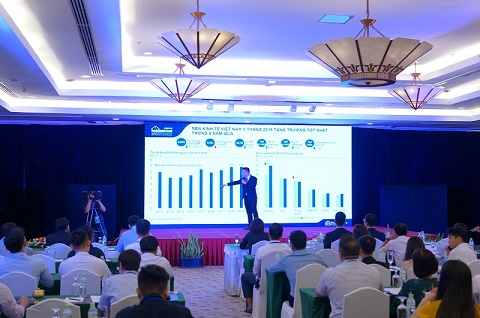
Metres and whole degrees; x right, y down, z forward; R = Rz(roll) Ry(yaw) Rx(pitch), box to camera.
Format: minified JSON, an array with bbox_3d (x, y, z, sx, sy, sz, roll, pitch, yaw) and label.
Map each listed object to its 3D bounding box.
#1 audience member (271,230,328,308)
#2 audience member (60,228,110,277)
[{"bbox_3d":[0.638,1.434,6.636,0.576,1.283,0.808,1,-3,-14],"label":"audience member"},{"bbox_3d":[-1.674,1.454,6.448,0.540,1.340,0.750,0,-2,-9],"label":"audience member"}]

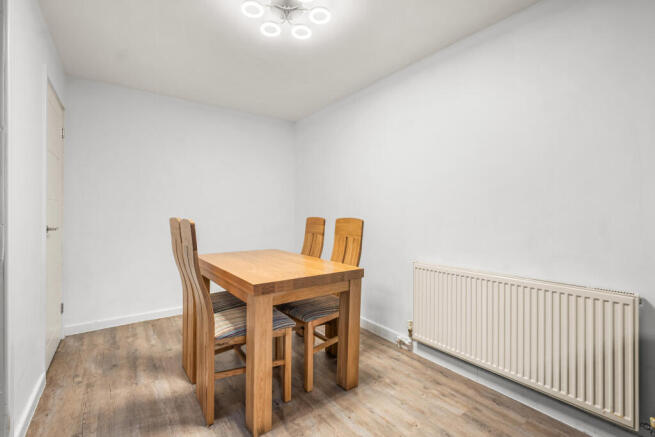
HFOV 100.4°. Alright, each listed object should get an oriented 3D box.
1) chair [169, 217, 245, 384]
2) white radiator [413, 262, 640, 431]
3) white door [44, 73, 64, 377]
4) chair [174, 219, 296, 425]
[{"bbox_3d":[-0.812,0.542,1.997,0.572,1.090,0.444,0,1,-38],"label":"chair"},{"bbox_3d":[1.059,0.643,1.690,0.100,0.586,1.143,0,1,-38],"label":"white radiator"},{"bbox_3d":[-2.135,0.054,2.118,0.050,2.022,0.670,0,1,-38],"label":"white door"},{"bbox_3d":[-0.554,0.547,1.659,0.572,1.090,0.444,0,1,-38],"label":"chair"}]

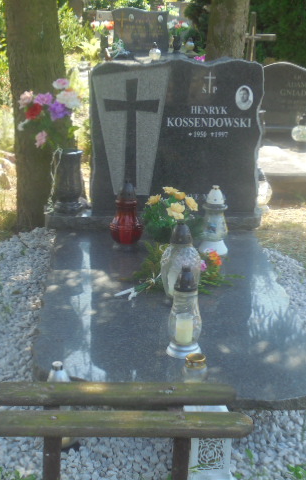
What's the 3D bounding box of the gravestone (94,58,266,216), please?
[{"bbox_3d":[0.116,-0.500,3.853,0.830,0.759,0.080,0,18,-3],"label":"gravestone"}]

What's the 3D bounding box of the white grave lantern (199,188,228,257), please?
[{"bbox_3d":[0.279,-0.091,3.570,0.125,0.305,0.125,0,16,-5],"label":"white grave lantern"}]

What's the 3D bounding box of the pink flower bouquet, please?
[{"bbox_3d":[-0.495,-0.600,3.800,0.306,0.339,0.260,0,18,-3],"label":"pink flower bouquet"}]

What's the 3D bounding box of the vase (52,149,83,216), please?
[{"bbox_3d":[-0.414,-0.290,3.930,0.150,0.305,0.150,0,16,-5],"label":"vase"}]

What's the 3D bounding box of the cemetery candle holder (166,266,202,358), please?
[{"bbox_3d":[0.106,0.232,2.610,0.117,0.297,0.117,0,16,-5],"label":"cemetery candle holder"}]

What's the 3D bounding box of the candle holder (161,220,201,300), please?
[{"bbox_3d":[0.108,0.088,3.000,0.150,0.322,0.150,0,16,-5],"label":"candle holder"}]

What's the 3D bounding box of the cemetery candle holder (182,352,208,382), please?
[{"bbox_3d":[0.136,0.430,2.543,0.081,0.122,0.081,0,18,-3],"label":"cemetery candle holder"}]

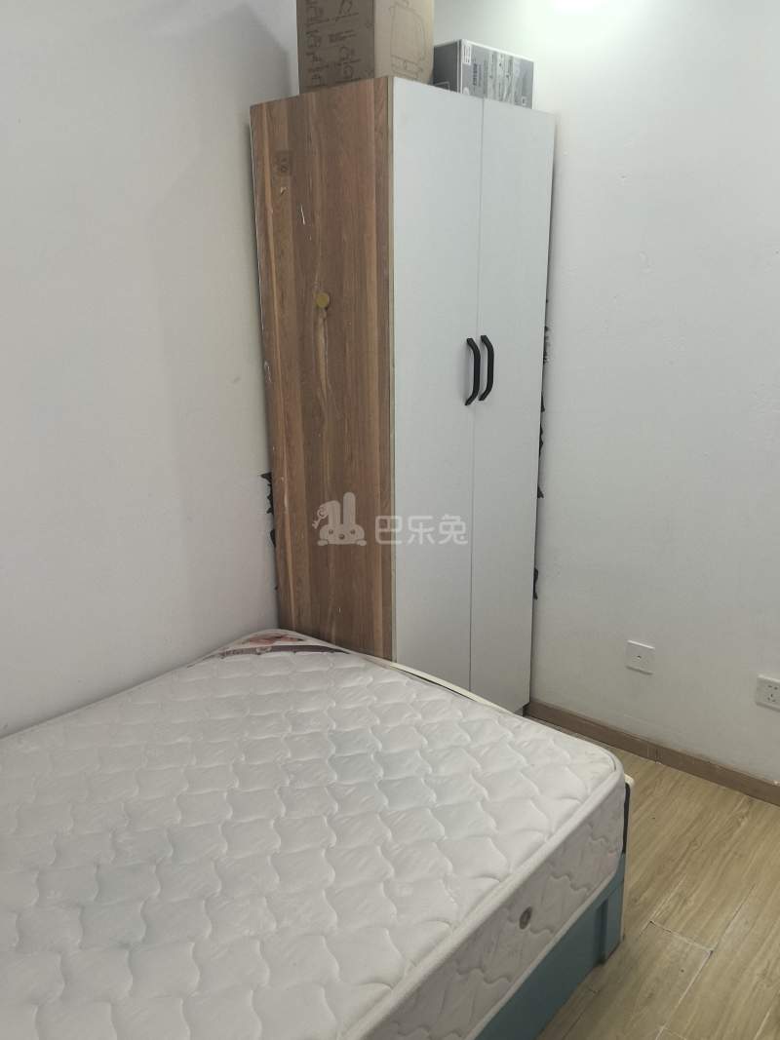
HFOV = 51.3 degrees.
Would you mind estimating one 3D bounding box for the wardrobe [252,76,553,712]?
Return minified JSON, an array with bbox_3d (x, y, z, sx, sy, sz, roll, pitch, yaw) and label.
[{"bbox_3d":[0.061,-0.194,2.408,0.495,1.845,0.670,14,22,41],"label":"wardrobe"}]

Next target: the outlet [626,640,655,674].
[{"bbox_3d":[0.767,0.420,2.484,0.086,0.086,0.010,14,22,40],"label":"outlet"}]

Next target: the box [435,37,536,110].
[{"bbox_3d":[0.205,-1.163,2.174,0.210,0.132,0.322,14,22,40],"label":"box"}]

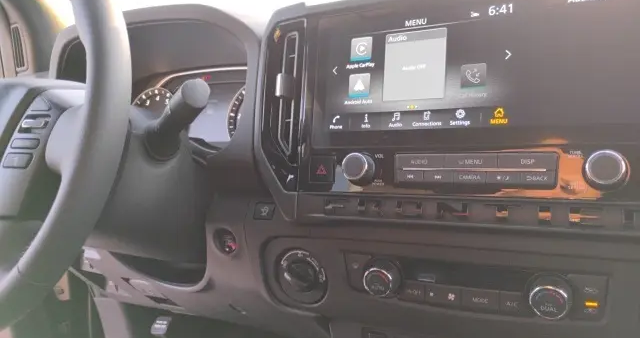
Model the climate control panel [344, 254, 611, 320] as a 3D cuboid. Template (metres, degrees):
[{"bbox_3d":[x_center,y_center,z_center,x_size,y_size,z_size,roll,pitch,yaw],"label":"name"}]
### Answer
[{"bbox_3d":[0.122,0.100,0.442,0.218,0.037,0.025,0,3,27],"label":"climate control panel"}]

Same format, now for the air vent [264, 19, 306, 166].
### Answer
[{"bbox_3d":[-0.038,-0.082,0.560,0.048,0.157,0.025,0,-6,27],"label":"air vent"}]

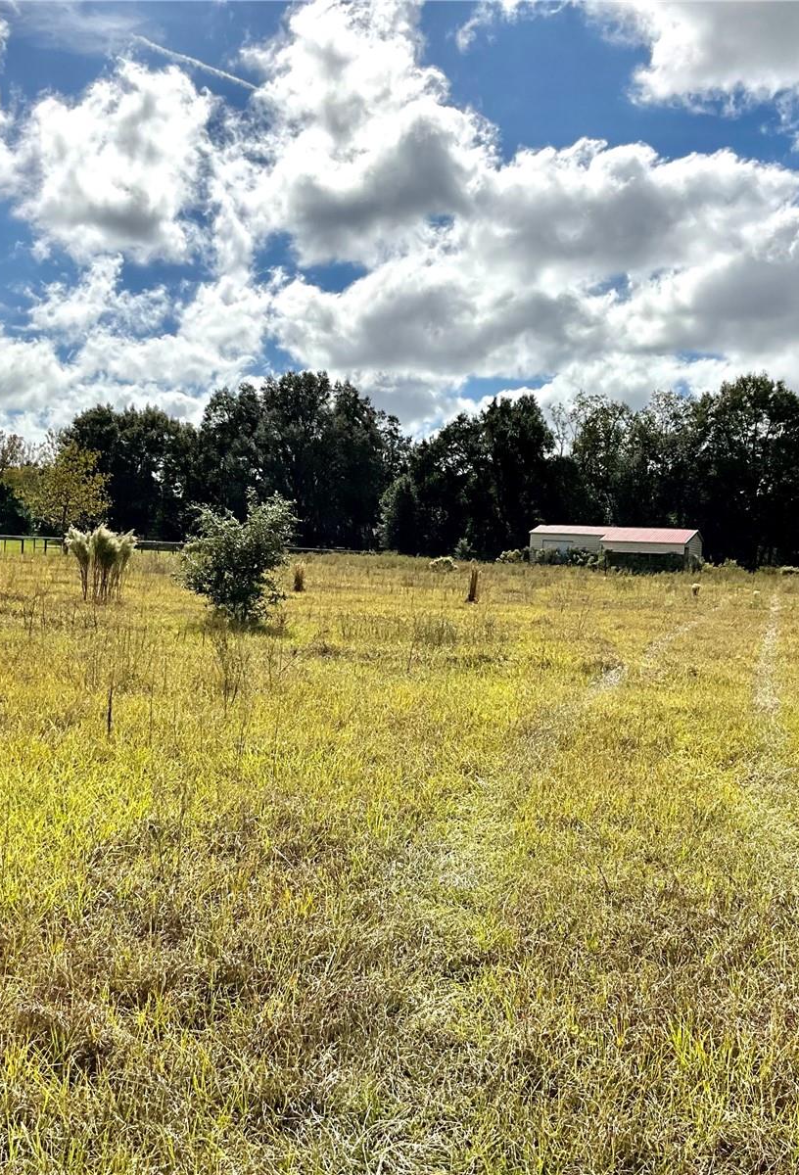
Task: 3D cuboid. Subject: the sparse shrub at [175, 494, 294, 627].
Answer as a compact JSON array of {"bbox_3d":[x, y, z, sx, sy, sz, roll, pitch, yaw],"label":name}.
[{"bbox_3d":[-2.745,-0.487,22.211,2.030,2.278,1.928,2,2,0],"label":"sparse shrub"}]

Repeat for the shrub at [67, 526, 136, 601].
[{"bbox_3d":[-6.433,-0.514,28.273,1.503,1.687,1.383,2,2,0],"label":"shrub"}]

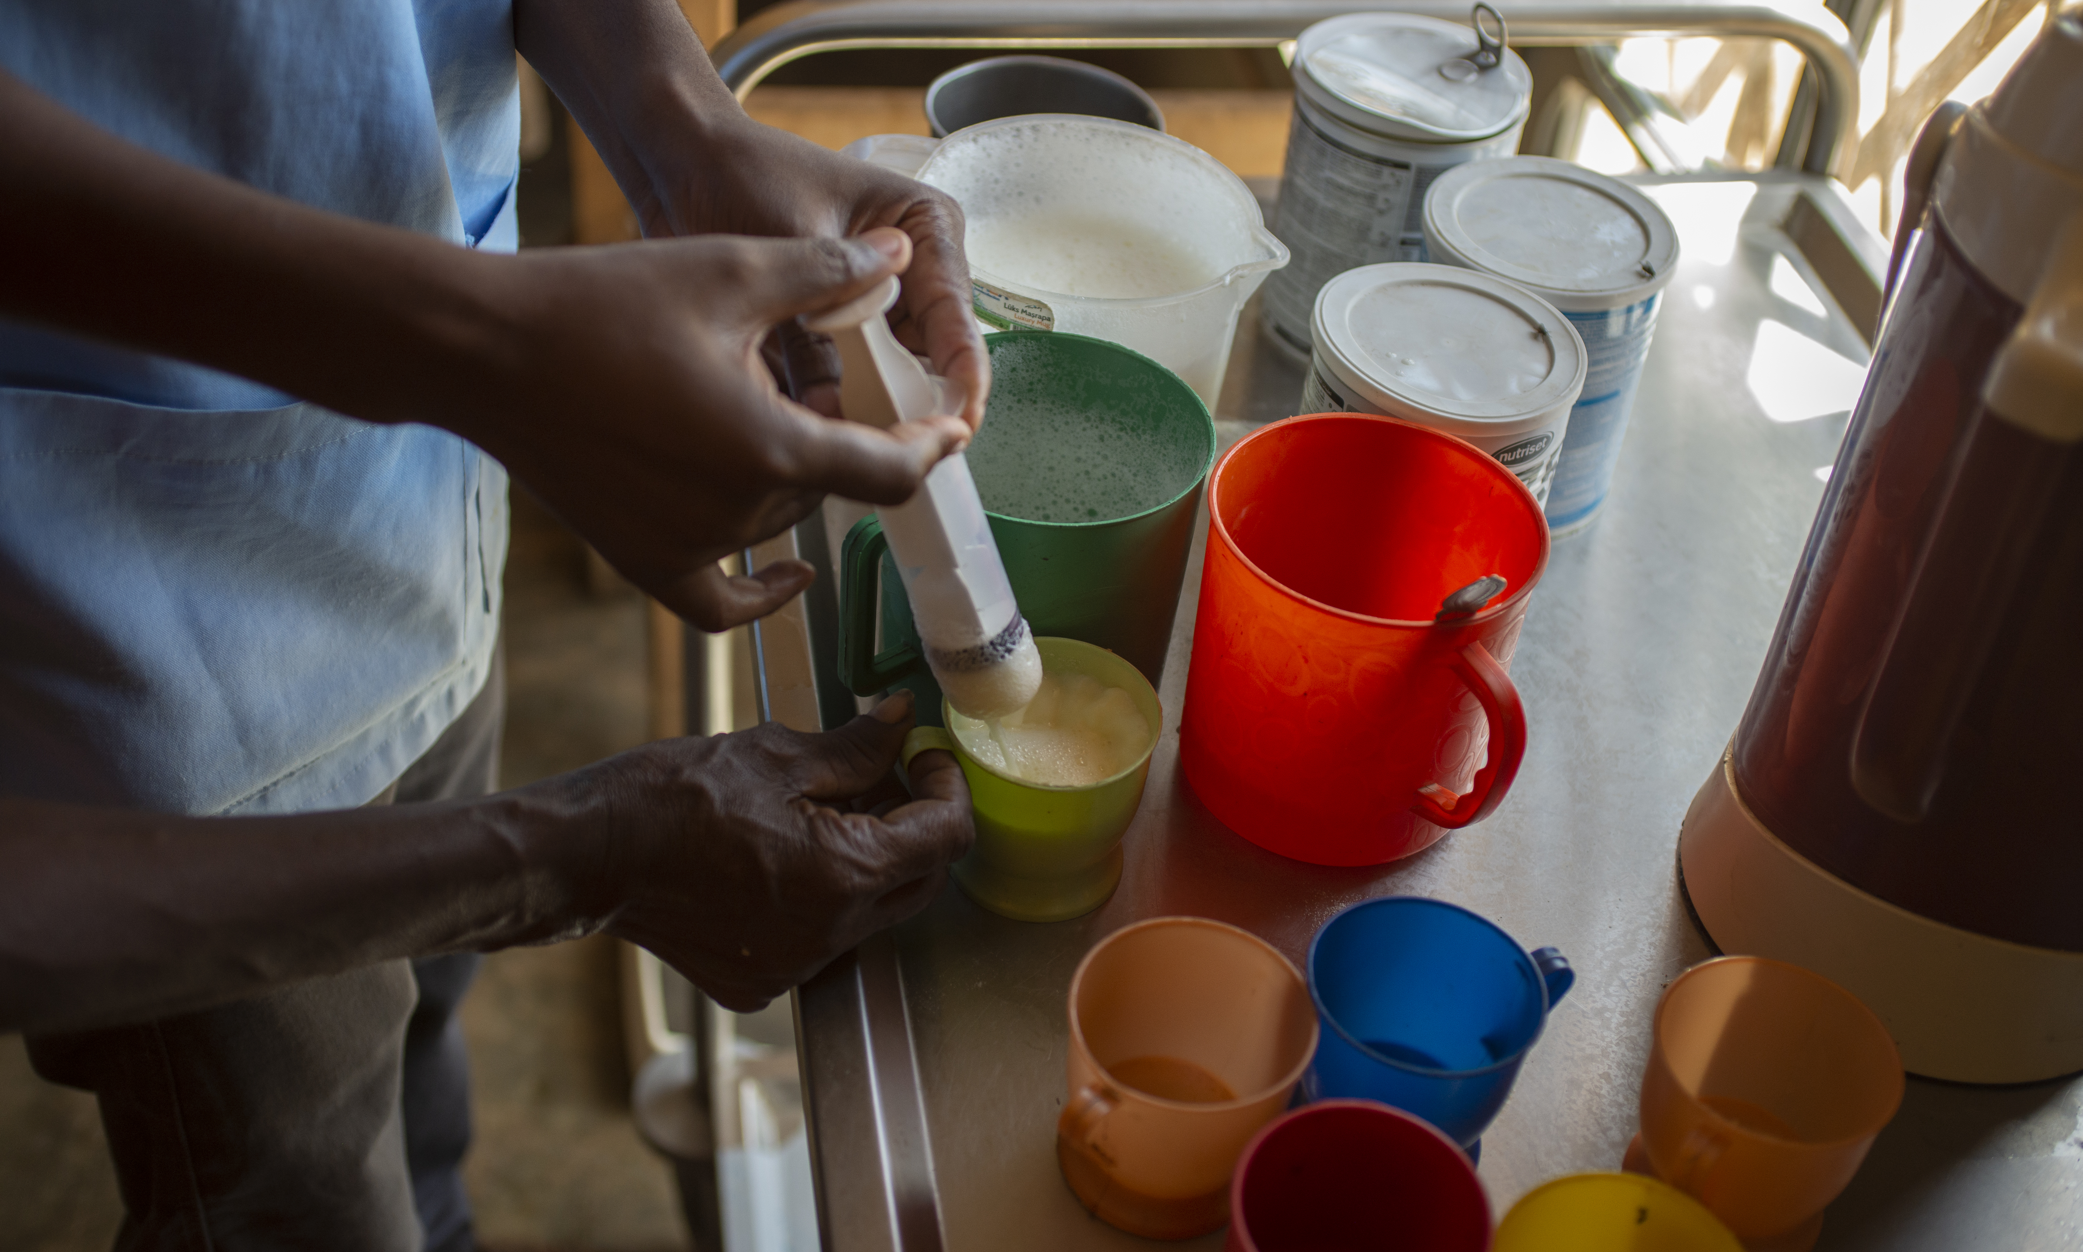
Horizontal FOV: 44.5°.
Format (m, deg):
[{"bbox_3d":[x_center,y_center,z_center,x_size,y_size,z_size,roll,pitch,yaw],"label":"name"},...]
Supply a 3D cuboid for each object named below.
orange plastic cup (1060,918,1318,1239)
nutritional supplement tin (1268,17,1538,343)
[{"bbox_3d":[0.036,0.139,0.758,0.085,0.066,0.073,-26,50,-35],"label":"orange plastic cup"},{"bbox_3d":[0.154,-0.191,1.134,0.103,0.132,0.103,9,39,0],"label":"nutritional supplement tin"}]

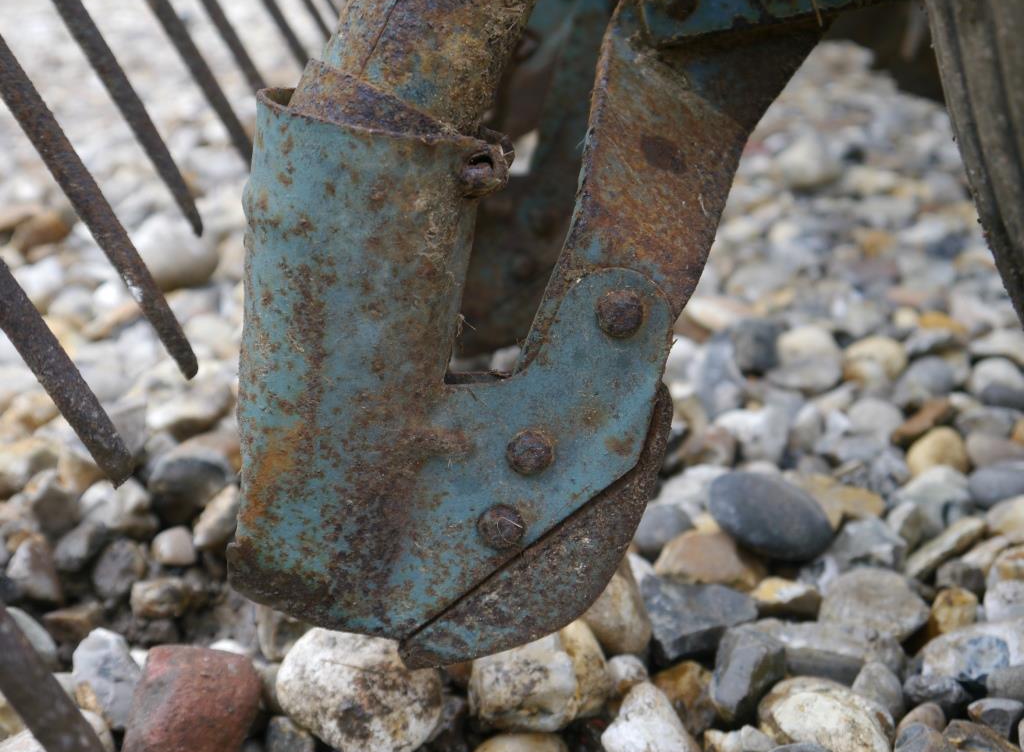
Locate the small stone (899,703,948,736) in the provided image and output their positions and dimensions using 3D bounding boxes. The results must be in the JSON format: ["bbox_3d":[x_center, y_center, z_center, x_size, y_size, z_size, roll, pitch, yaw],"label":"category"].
[{"bbox_3d":[0.152,0.130,0.527,0.019,0.013,0.016,8,23,18],"label":"small stone"}]

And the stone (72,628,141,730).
[{"bbox_3d":[-0.134,0.101,0.471,0.026,0.034,0.028,0,22,0],"label":"stone"}]

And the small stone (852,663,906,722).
[{"bbox_3d":[0.120,0.104,0.467,0.017,0.019,0.018,0,26,0],"label":"small stone"}]

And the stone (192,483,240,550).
[{"bbox_3d":[-0.117,0.055,0.567,0.018,0.022,0.030,14,29,27],"label":"stone"}]

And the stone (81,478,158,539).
[{"bbox_3d":[-0.162,0.055,0.586,0.032,0.023,0.027,0,22,0],"label":"stone"}]

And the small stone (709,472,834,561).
[{"bbox_3d":[0.123,0.067,0.673,0.059,0.035,0.047,10,24,23],"label":"small stone"}]

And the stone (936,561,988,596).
[{"bbox_3d":[0.169,0.076,0.533,0.019,0.013,0.017,0,22,0],"label":"stone"}]

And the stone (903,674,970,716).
[{"bbox_3d":[0.141,0.106,0.470,0.022,0.014,0.018,0,22,0],"label":"stone"}]

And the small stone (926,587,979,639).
[{"bbox_3d":[0.158,0.084,0.507,0.017,0.016,0.017,0,26,0],"label":"small stone"}]

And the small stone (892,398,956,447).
[{"bbox_3d":[0.185,0.021,0.637,0.029,0.017,0.016,-20,32,-35],"label":"small stone"}]

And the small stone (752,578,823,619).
[{"bbox_3d":[0.102,0.083,0.525,0.027,0.017,0.021,0,26,0],"label":"small stone"}]

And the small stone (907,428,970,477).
[{"bbox_3d":[0.183,0.033,0.612,0.025,0.019,0.022,0,26,0],"label":"small stone"}]

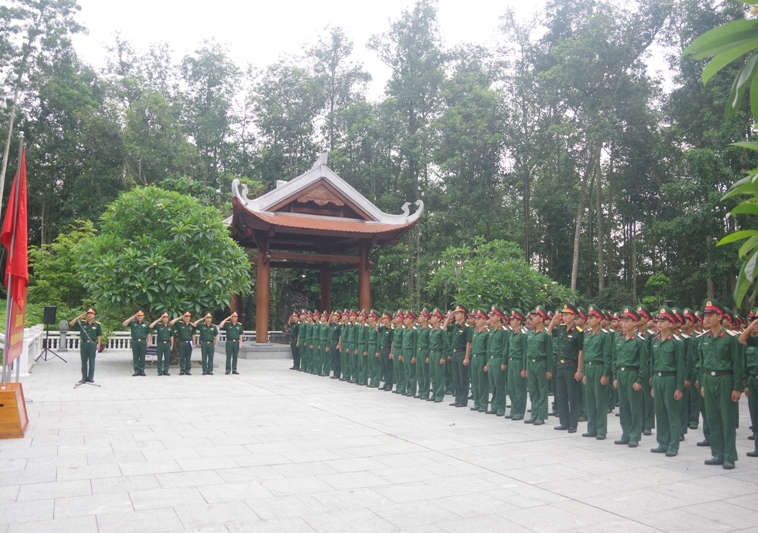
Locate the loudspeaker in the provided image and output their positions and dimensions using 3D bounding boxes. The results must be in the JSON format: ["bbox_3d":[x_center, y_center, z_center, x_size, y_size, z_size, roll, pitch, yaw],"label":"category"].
[{"bbox_3d":[-11.720,1.748,21.400,0.430,0.650,0.400,4,-6,-31],"label":"loudspeaker"}]

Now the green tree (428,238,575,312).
[{"bbox_3d":[5.221,1.355,25.486,6.000,4.960,6.000,3,-6,-27],"label":"green tree"}]

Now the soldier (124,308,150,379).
[{"bbox_3d":[-6.322,2.028,15.829,0.700,1.730,0.420,3,-6,-24],"label":"soldier"}]

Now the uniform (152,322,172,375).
[{"bbox_3d":[-5.797,2.200,16.064,0.540,1.390,0.340,3,-6,-24],"label":"uniform"}]

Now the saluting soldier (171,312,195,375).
[{"bbox_3d":[-5.345,2.105,16.400,0.680,1.730,0.420,3,-6,-28],"label":"saluting soldier"}]

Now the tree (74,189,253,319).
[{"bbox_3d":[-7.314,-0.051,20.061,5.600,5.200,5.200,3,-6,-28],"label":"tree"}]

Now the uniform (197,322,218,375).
[{"bbox_3d":[-4.732,2.263,16.550,0.520,1.400,0.320,3,-6,-28],"label":"uniform"}]

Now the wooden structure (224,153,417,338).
[{"bbox_3d":[-3.643,-0.394,27.303,8.000,8.350,8.000,3,-6,-27],"label":"wooden structure"}]

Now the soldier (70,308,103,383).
[{"bbox_3d":[-6.949,1.882,14.250,0.740,1.740,0.420,3,-6,-28],"label":"soldier"}]

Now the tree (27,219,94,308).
[{"bbox_3d":[-16.899,0.286,32.098,4.600,5.670,4.600,3,-6,-27],"label":"tree"}]

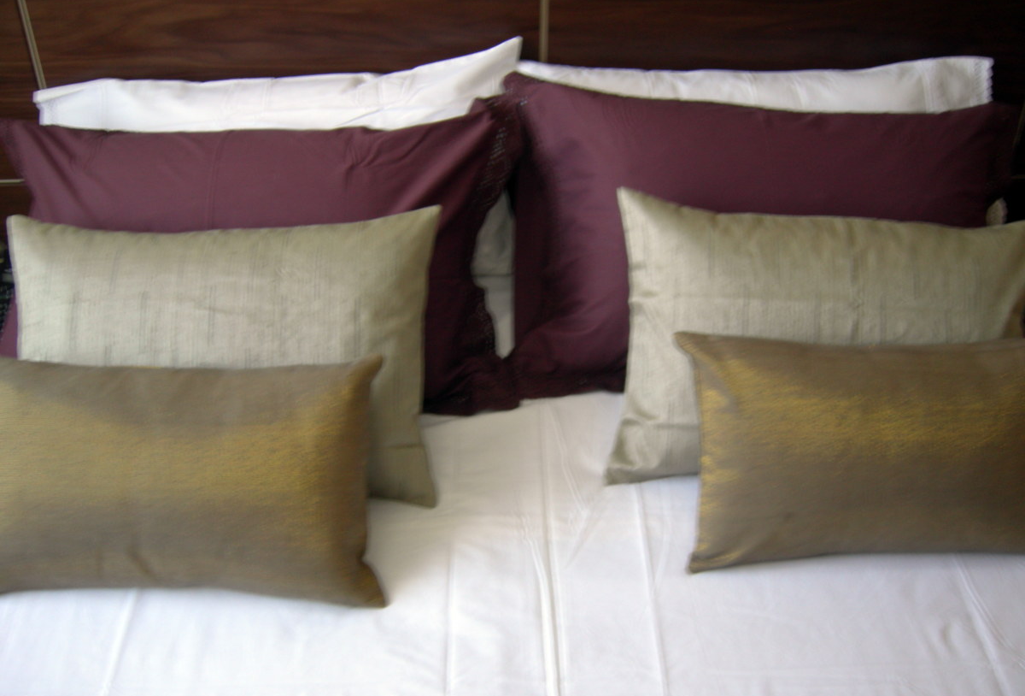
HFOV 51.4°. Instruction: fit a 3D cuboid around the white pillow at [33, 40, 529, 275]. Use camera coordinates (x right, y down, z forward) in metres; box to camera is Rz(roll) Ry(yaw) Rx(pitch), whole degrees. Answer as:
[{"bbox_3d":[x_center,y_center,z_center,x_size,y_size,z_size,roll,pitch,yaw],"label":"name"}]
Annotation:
[{"bbox_3d":[-0.375,-0.252,1.736,0.745,0.400,0.150,-3,15,1],"label":"white pillow"}]

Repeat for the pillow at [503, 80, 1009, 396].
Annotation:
[{"bbox_3d":[0.365,-0.138,1.558,0.735,0.460,0.160,2,6,0],"label":"pillow"}]

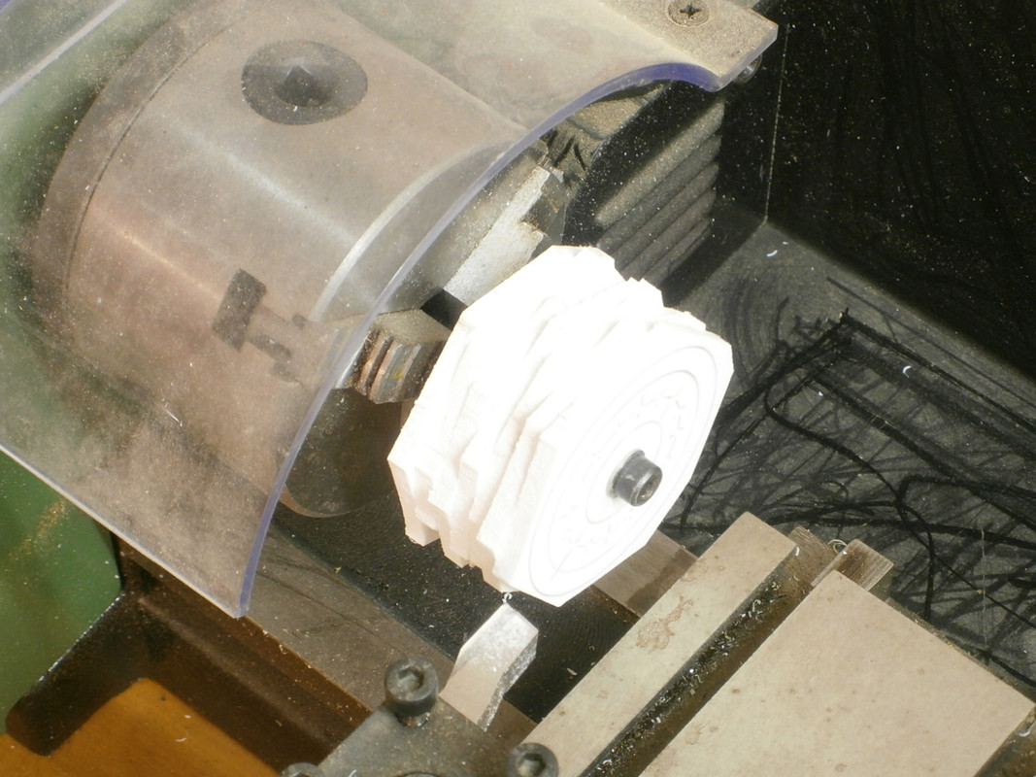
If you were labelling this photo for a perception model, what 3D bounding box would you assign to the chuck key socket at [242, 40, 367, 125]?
[{"bbox_3d":[-0.038,-0.051,0.533,0.022,0.009,0.022,3,46,-3],"label":"chuck key socket"}]

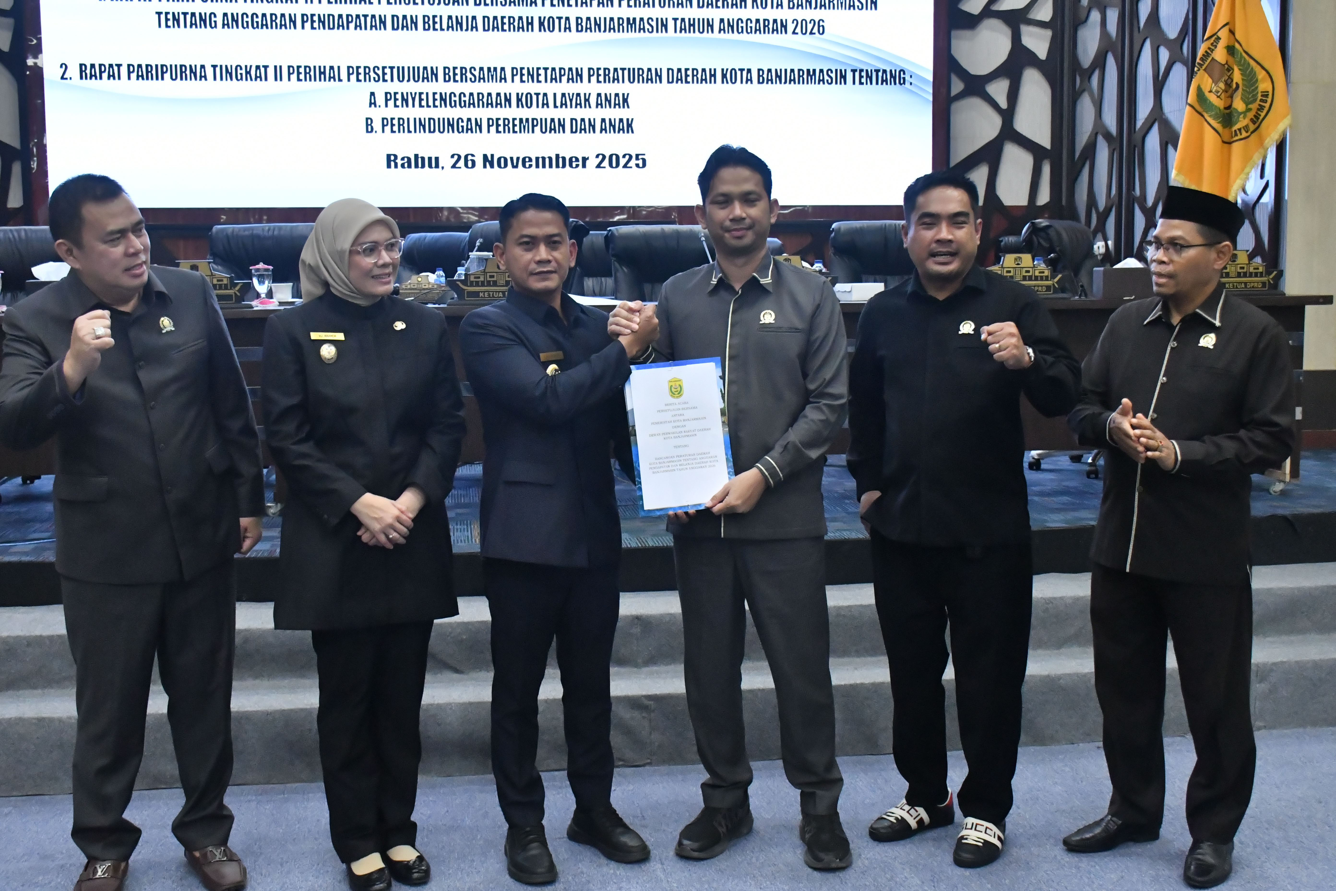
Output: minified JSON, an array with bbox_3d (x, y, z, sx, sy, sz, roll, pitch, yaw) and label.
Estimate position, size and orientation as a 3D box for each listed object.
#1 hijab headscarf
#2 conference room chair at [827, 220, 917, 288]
[{"bbox_3d":[-0.742,-0.450,3.459,0.200,0.251,0.250,-6,7,-42],"label":"hijab headscarf"},{"bbox_3d":[1.063,-0.459,6.989,0.650,1.180,0.680,-1,6,-5],"label":"conference room chair"}]

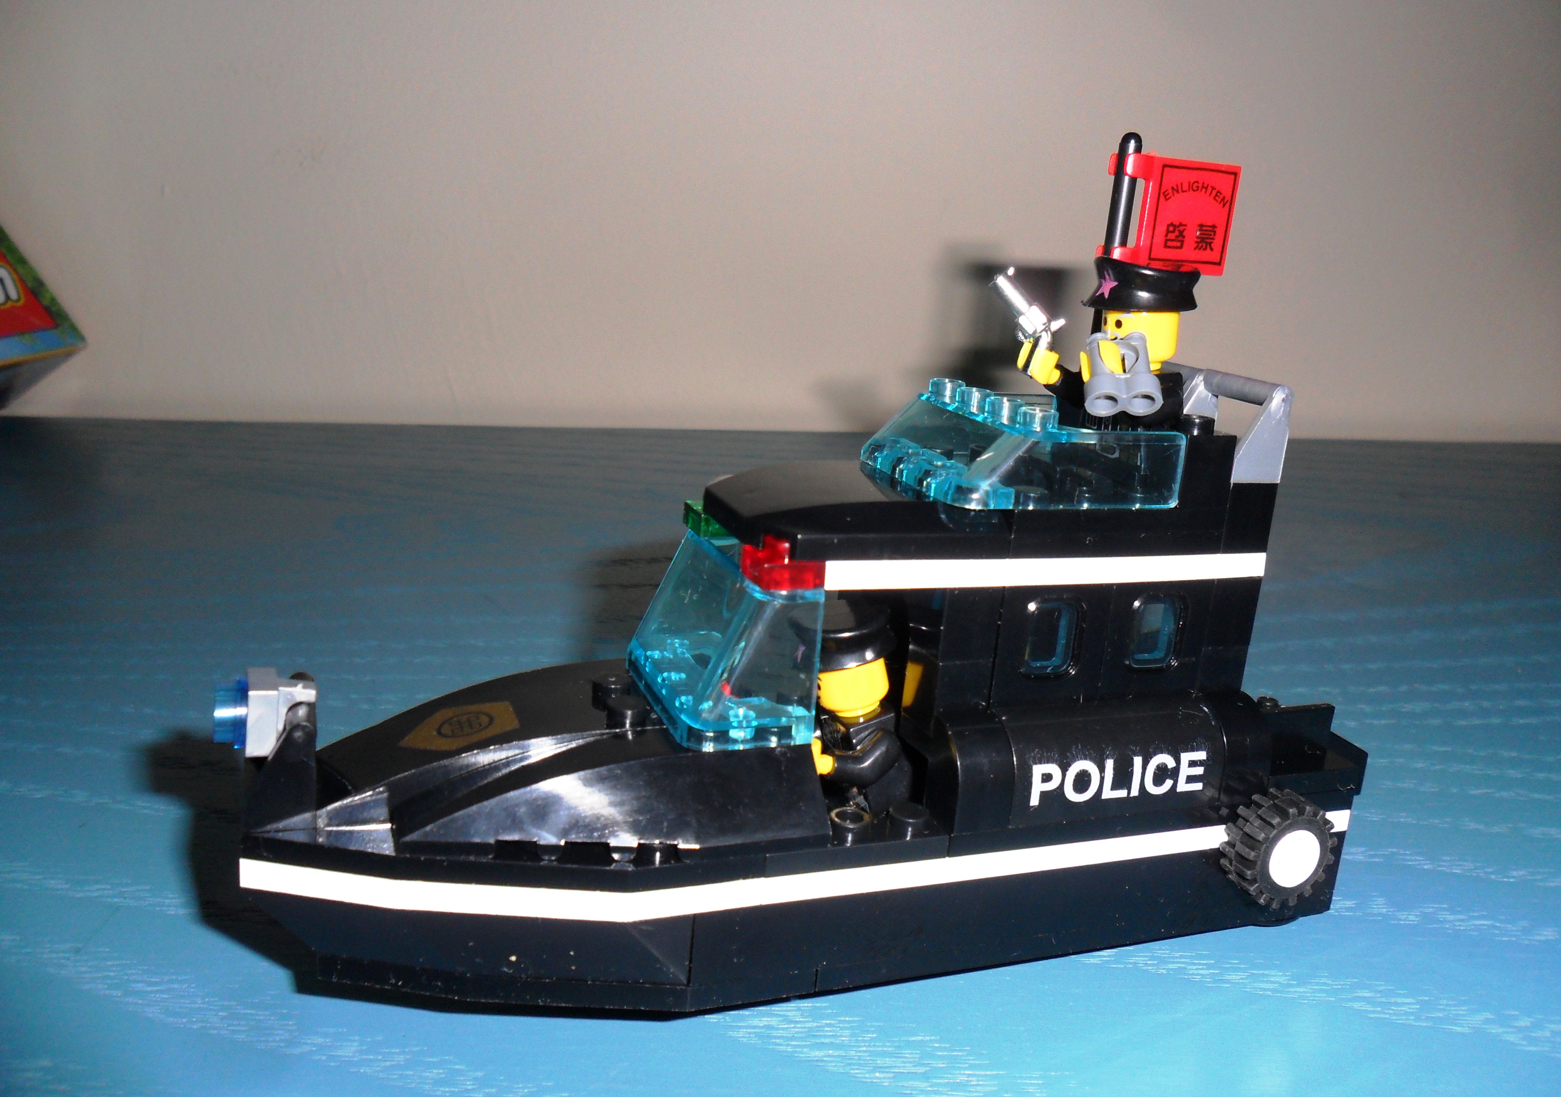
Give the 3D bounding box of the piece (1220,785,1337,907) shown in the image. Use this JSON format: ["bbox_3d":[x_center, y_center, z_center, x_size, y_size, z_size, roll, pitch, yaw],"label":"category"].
[{"bbox_3d":[0.066,0.040,0.162,0.014,0.014,0.006,-1,16,-21],"label":"piece"}]

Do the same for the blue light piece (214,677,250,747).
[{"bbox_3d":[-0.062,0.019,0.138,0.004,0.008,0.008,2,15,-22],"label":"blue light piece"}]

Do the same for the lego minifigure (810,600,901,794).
[{"bbox_3d":[0.007,0.026,0.167,0.018,0.037,0.021,-1,16,-21],"label":"lego minifigure"}]

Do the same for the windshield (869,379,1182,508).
[{"bbox_3d":[0.031,-0.015,0.164,0.032,0.011,0.032,-1,16,-21],"label":"windshield"}]

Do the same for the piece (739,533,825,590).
[{"bbox_3d":[0.000,0.002,0.143,0.008,0.005,0.008,-1,16,-21],"label":"piece"}]

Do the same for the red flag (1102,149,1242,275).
[{"bbox_3d":[0.057,-0.048,0.177,0.022,0.016,0.005,-1,16,-21],"label":"red flag"}]

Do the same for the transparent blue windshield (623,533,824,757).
[{"bbox_3d":[-0.008,0.010,0.156,0.016,0.020,0.032,-1,15,-21],"label":"transparent blue windshield"}]

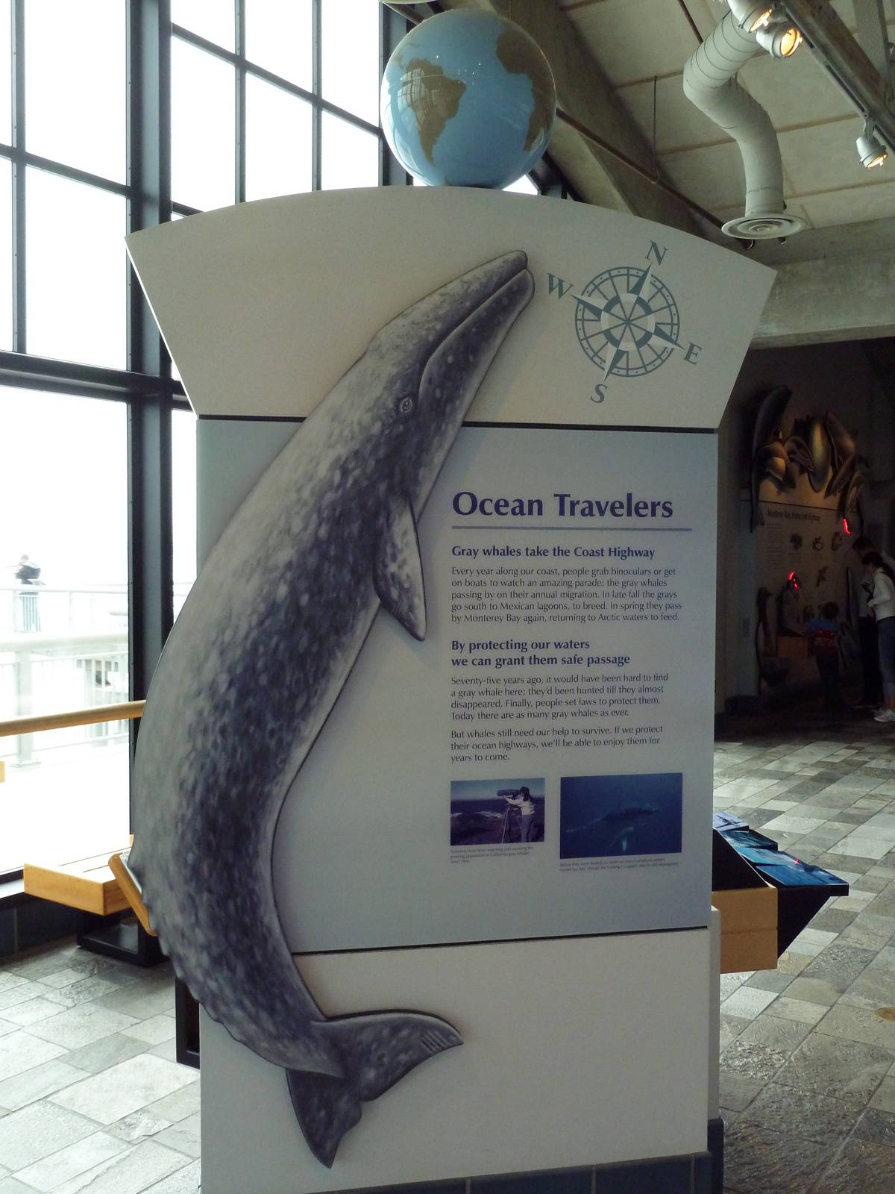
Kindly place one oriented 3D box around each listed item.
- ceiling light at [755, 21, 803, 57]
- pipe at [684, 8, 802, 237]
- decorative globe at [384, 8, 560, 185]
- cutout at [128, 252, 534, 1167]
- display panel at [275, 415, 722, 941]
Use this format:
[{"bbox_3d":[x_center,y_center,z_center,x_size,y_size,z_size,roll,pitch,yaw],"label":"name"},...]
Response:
[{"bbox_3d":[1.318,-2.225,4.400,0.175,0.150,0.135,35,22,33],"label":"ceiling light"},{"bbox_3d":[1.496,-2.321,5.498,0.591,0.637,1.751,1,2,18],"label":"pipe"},{"bbox_3d":[0.050,-1.155,2.589,0.399,0.399,0.399,0,2,-11],"label":"decorative globe"},{"bbox_3d":[-0.250,0.258,2.490,0.905,2.094,0.060,0,2,-11],"label":"cutout"},{"bbox_3d":[0.043,0.208,2.595,1.224,1.212,0.060,0,2,-11],"label":"display panel"}]

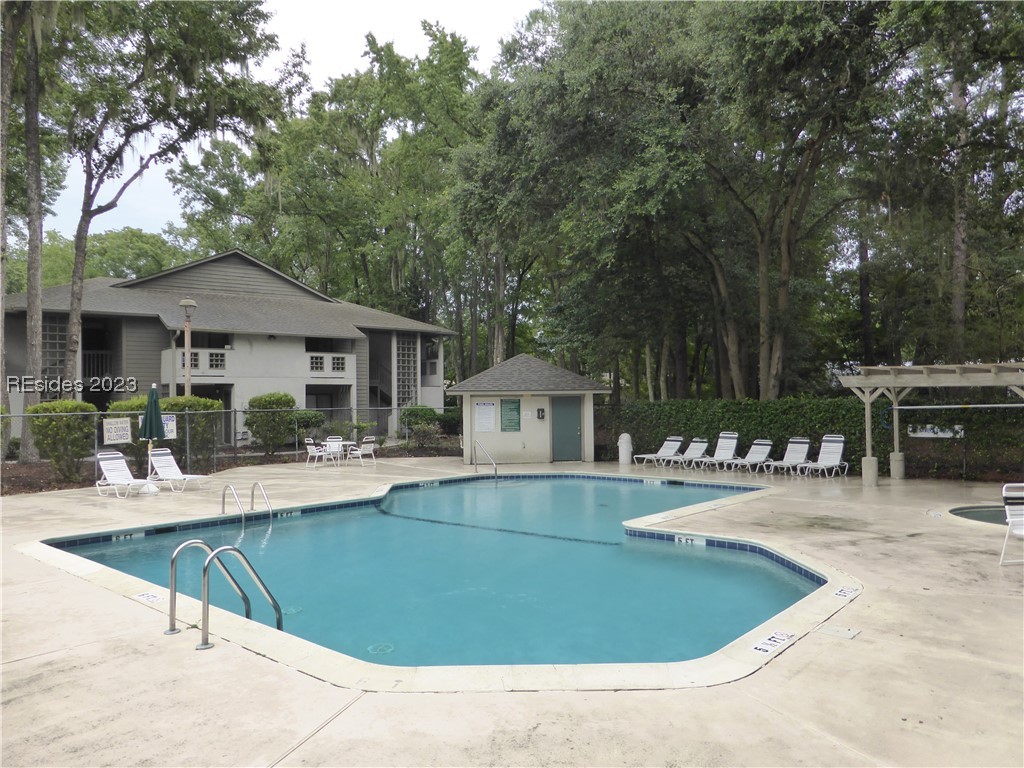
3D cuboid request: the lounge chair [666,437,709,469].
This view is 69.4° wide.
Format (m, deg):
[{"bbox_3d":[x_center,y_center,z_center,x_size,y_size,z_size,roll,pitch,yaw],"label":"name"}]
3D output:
[{"bbox_3d":[5.083,1.994,21.372,1.559,0.818,0.677,0,0,-40],"label":"lounge chair"}]

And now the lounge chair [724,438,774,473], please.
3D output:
[{"bbox_3d":[6.578,1.995,20.335,1.566,0.811,0.677,0,0,-41],"label":"lounge chair"}]

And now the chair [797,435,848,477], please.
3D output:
[{"bbox_3d":[8.178,1.888,19.375,1.400,1.021,0.677,0,0,-40],"label":"chair"}]

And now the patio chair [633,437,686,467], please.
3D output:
[{"bbox_3d":[4.393,1.991,21.835,1.551,0.826,0.677,0,0,-40],"label":"patio chair"}]

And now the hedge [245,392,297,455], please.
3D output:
[{"bbox_3d":[-8.262,1.351,25.300,1.780,2.100,1.750,0,0,0],"label":"hedge"}]

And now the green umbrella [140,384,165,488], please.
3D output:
[{"bbox_3d":[-7.886,1.167,16.200,0.560,2.330,0.560,2,0,0],"label":"green umbrella"}]

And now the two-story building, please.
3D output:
[{"bbox_3d":[-13.430,-1.724,33.230,19.800,8.300,12.000,0,0,-44],"label":"two-story building"}]

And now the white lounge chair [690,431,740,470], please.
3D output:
[{"bbox_3d":[5.822,1.905,20.833,1.400,0.993,0.677,0,0,-41],"label":"white lounge chair"}]

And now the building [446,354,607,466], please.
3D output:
[{"bbox_3d":[0.310,0.705,24.950,5.000,3.430,4.900,0,0,-5],"label":"building"}]

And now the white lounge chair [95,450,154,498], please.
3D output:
[{"bbox_3d":[-8.309,1.956,15.961,1.503,0.871,0.677,0,0,33],"label":"white lounge chair"}]

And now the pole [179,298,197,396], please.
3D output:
[{"bbox_3d":[-10.077,-0.144,23.000,0.520,5.100,0.520,0,0,0],"label":"pole"}]

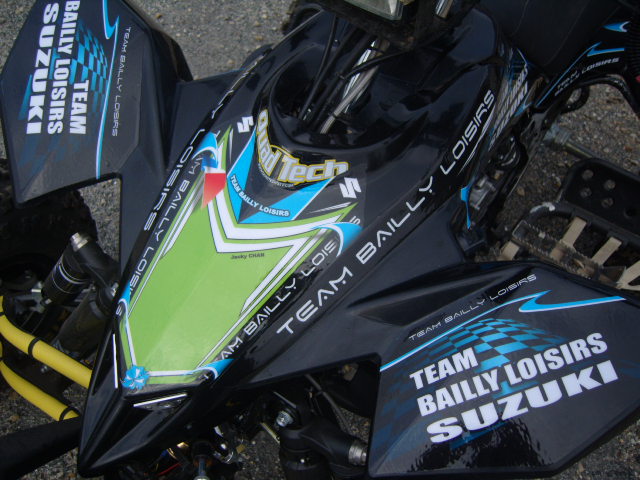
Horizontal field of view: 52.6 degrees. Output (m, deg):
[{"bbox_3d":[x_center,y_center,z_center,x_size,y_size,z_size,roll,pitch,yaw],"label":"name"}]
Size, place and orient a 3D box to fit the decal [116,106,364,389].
[{"bbox_3d":[-0.121,0.024,0.807,0.245,0.060,0.375,34,93,14],"label":"decal"}]

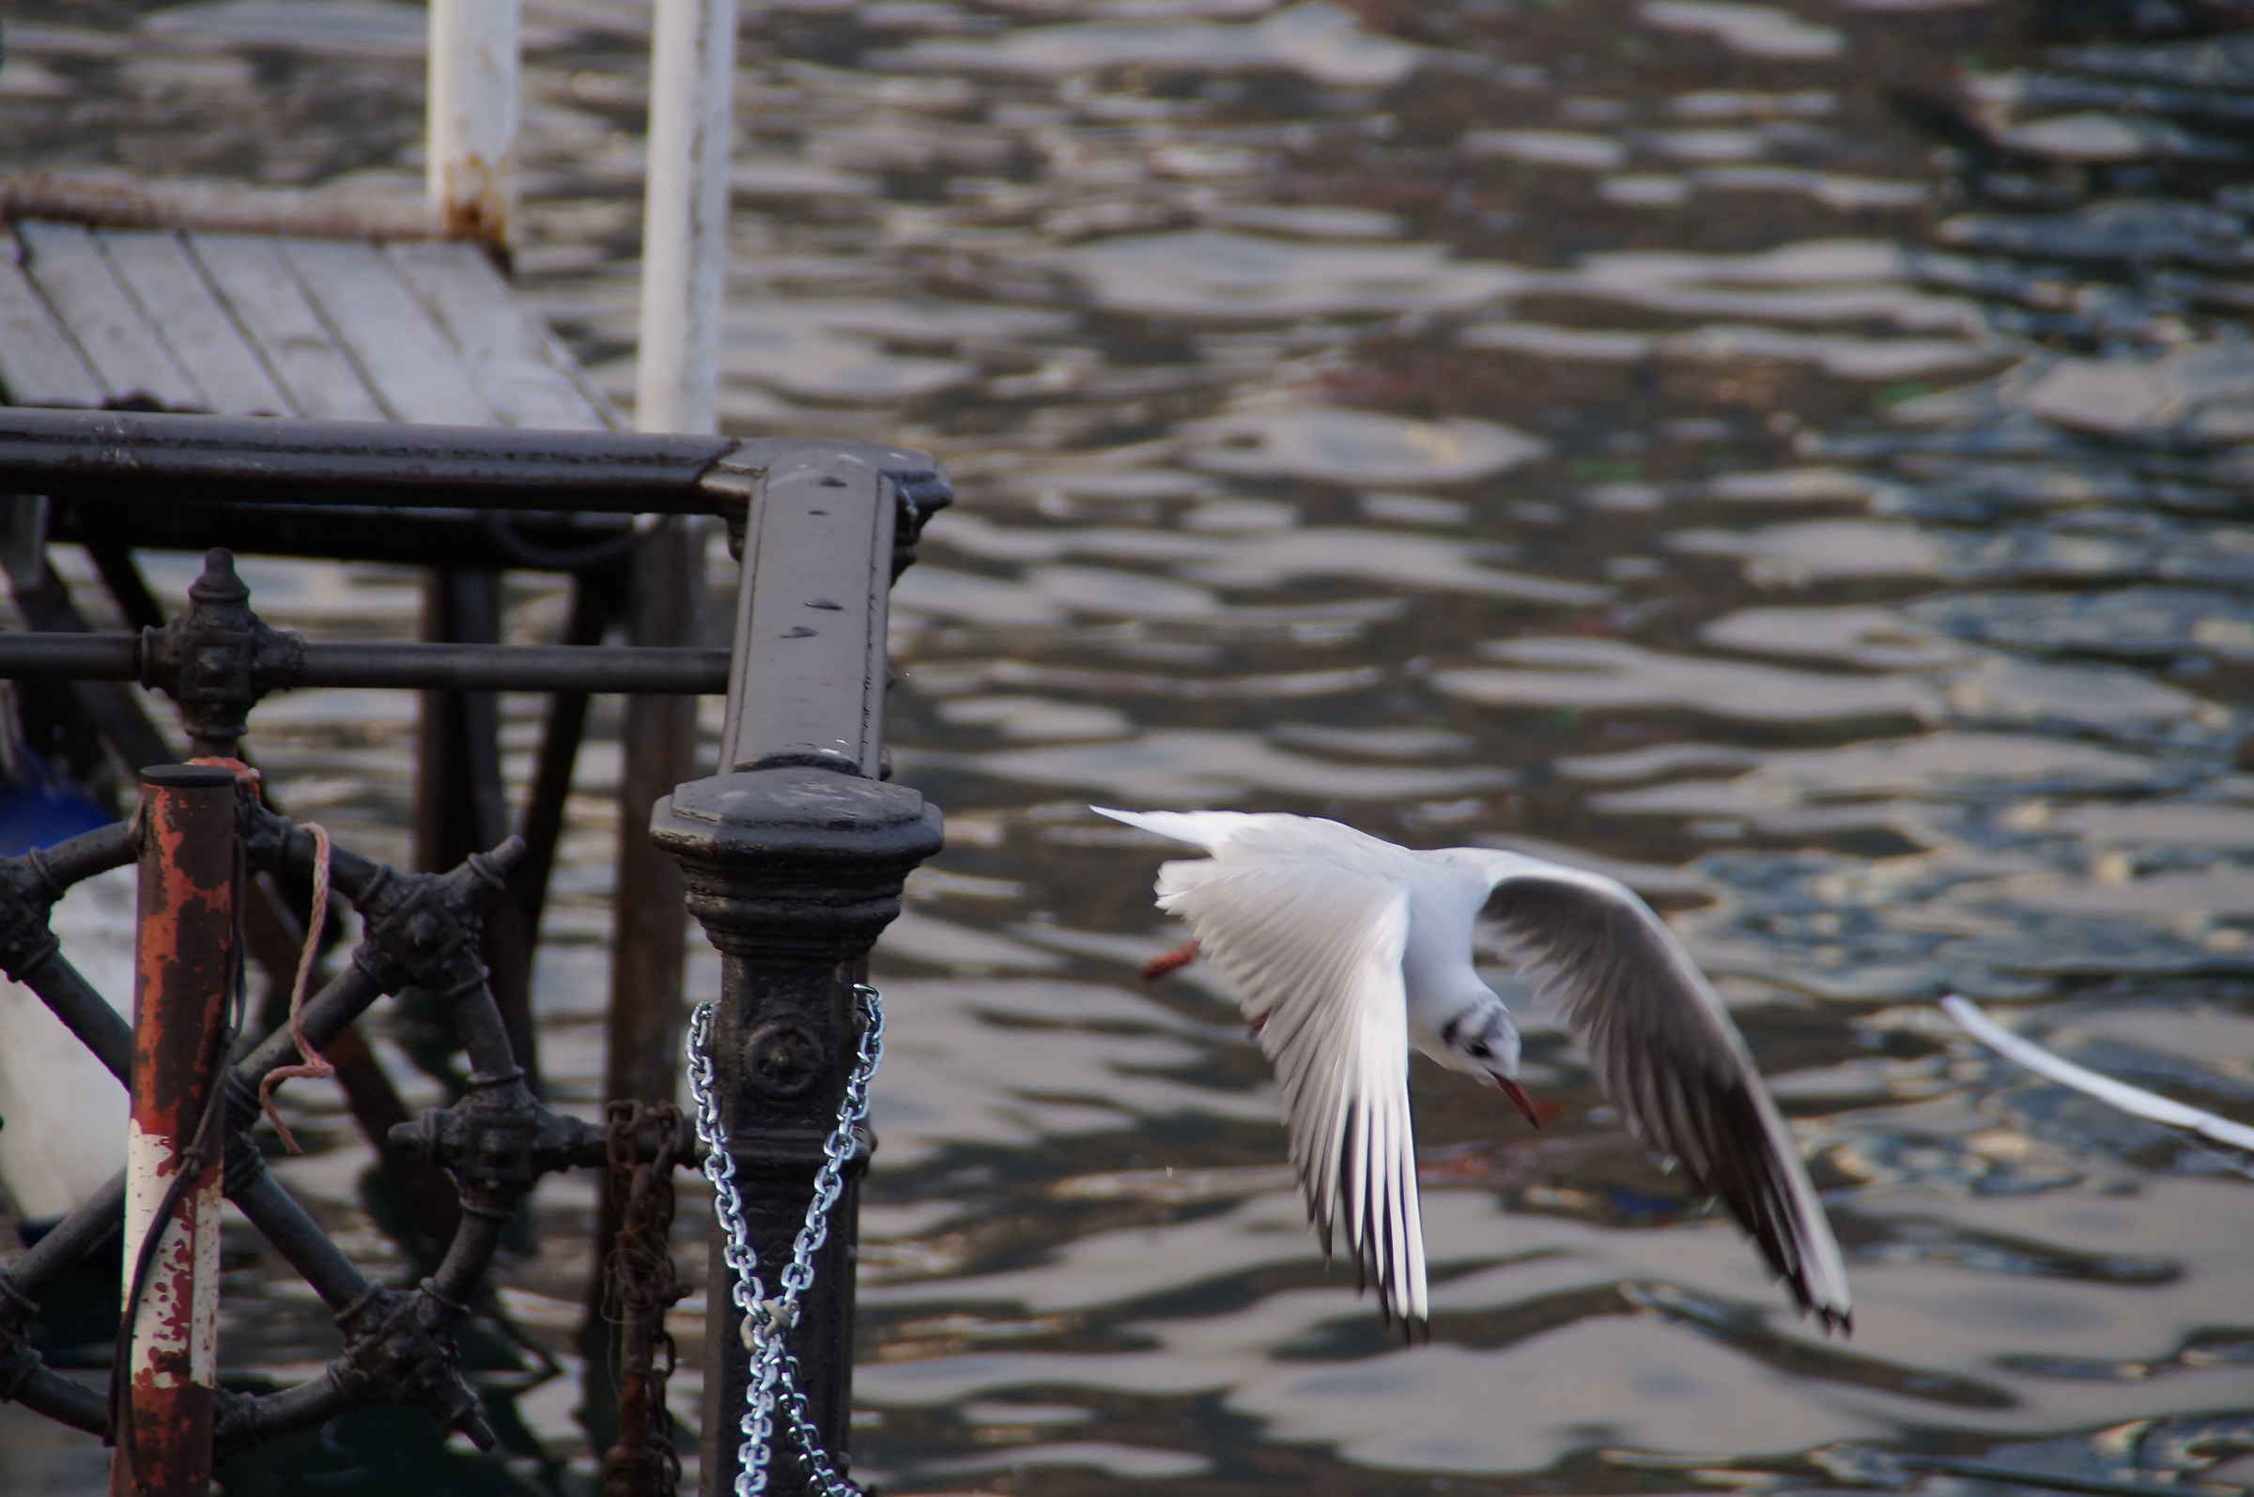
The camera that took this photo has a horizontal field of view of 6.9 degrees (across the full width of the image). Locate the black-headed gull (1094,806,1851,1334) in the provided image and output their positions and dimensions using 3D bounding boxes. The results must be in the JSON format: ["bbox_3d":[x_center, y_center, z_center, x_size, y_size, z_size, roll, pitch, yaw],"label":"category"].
[{"bbox_3d":[0.144,0.173,10.500,0.385,0.255,0.550,15,8,28],"label":"black-headed gull"}]

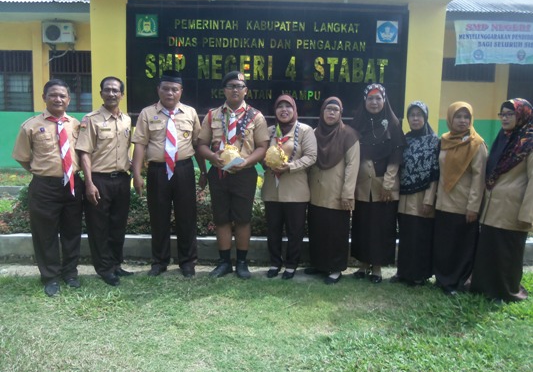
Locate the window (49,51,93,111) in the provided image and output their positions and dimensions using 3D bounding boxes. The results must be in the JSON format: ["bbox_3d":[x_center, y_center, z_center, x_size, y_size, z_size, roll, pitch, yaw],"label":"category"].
[{"bbox_3d":[-4.781,-2.569,10.600,1.100,1.500,0.120,1,6,0],"label":"window"}]

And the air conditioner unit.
[{"bbox_3d":[-4.949,-3.643,10.300,0.740,0.500,0.290,1,6,0],"label":"air conditioner unit"}]

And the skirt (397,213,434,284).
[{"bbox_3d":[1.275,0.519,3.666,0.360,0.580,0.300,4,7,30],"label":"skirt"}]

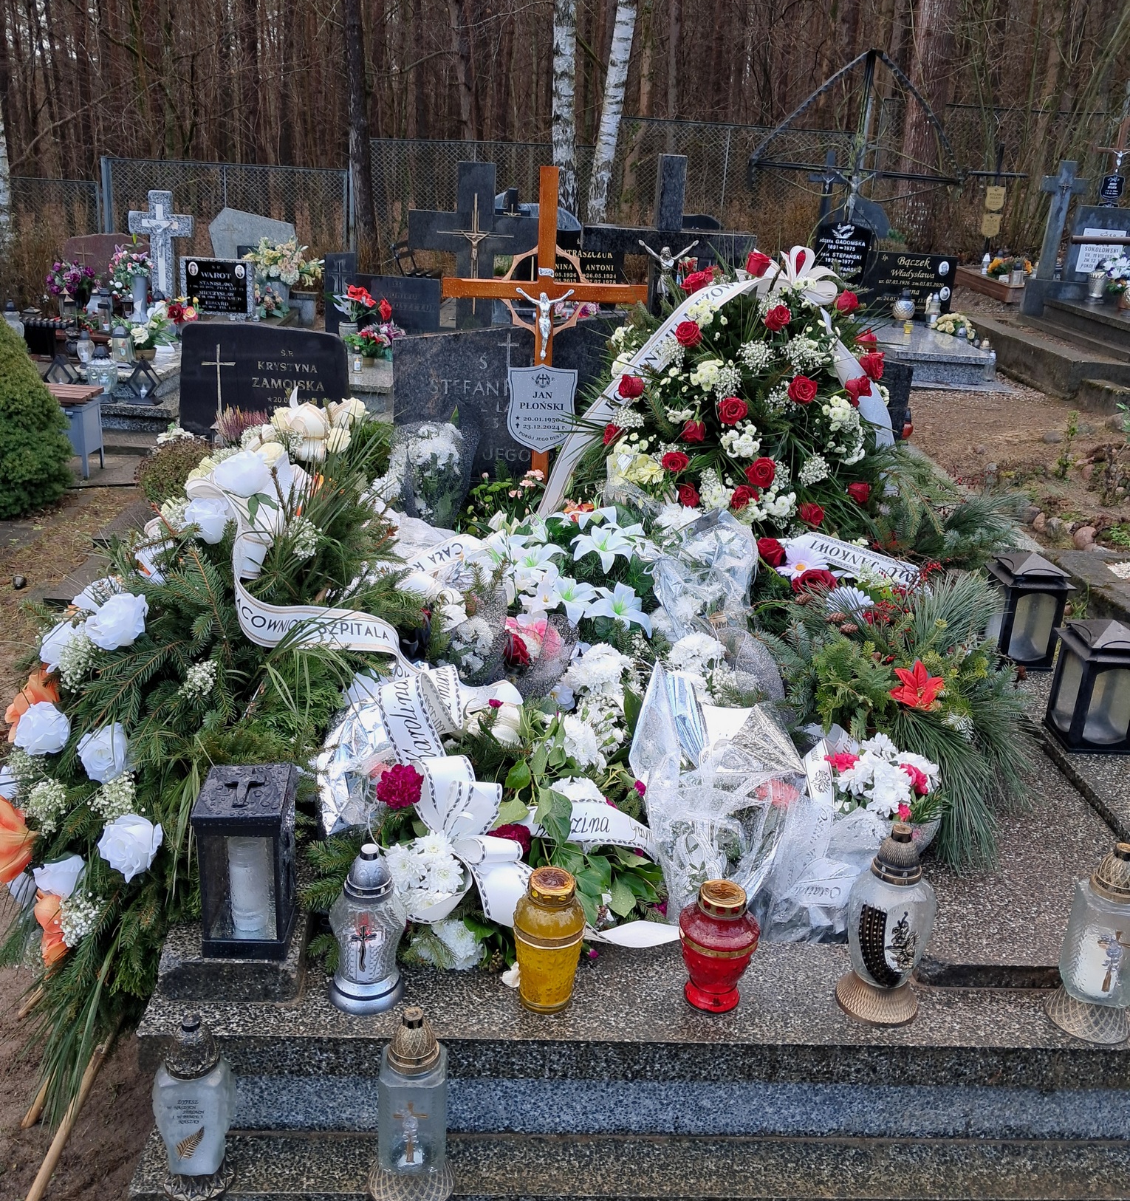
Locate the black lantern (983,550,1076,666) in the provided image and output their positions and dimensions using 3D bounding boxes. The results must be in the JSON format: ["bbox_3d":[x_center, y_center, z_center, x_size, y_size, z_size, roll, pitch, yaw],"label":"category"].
[{"bbox_3d":[1.088,0.015,2.780,0.153,0.267,0.153,1,21,-4],"label":"black lantern"}]

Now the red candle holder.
[{"bbox_3d":[0.223,0.505,1.725,0.117,0.182,0.117,2,20,-2],"label":"red candle holder"}]

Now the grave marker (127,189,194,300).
[{"bbox_3d":[-2.806,-2.454,8.180,0.460,0.820,0.130,3,20,2],"label":"grave marker"}]

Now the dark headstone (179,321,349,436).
[{"bbox_3d":[-1.110,-0.786,4.375,0.602,0.479,0.092,1,21,-2],"label":"dark headstone"}]

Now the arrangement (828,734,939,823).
[{"bbox_3d":[0.522,0.291,1.931,0.190,0.142,0.163,1,21,-2],"label":"arrangement"}]

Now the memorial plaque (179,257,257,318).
[{"bbox_3d":[-2.421,-2.188,8.180,0.530,0.430,0.090,3,12,3],"label":"memorial plaque"}]

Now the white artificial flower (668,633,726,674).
[{"bbox_3d":[0.256,0.103,2.284,0.112,0.075,0.102,1,21,-2],"label":"white artificial flower"}]

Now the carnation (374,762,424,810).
[{"bbox_3d":[-0.262,0.292,1.854,0.079,0.076,0.066,1,21,-2],"label":"carnation"}]

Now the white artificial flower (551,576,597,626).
[{"bbox_3d":[0.022,0.000,2.586,0.128,0.112,0.112,1,21,-2],"label":"white artificial flower"}]

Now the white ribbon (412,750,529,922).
[{"bbox_3d":[-0.145,0.372,1.827,0.175,0.245,0.110,2,-8,-2],"label":"white ribbon"}]

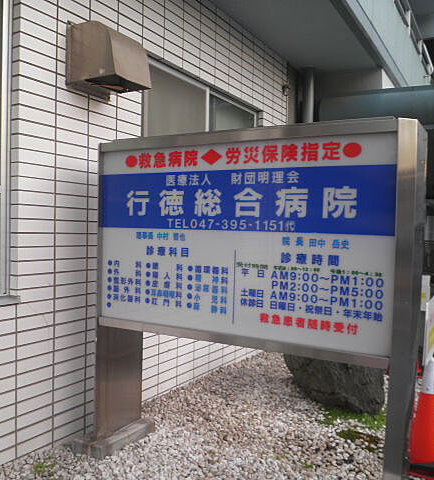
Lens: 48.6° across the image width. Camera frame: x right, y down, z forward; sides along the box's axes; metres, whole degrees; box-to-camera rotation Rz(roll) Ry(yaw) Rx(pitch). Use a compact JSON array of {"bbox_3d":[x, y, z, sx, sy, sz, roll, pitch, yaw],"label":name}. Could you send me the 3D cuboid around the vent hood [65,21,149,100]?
[{"bbox_3d":[-0.612,-1.059,2.767,0.388,0.362,0.311,2,1,31],"label":"vent hood"}]

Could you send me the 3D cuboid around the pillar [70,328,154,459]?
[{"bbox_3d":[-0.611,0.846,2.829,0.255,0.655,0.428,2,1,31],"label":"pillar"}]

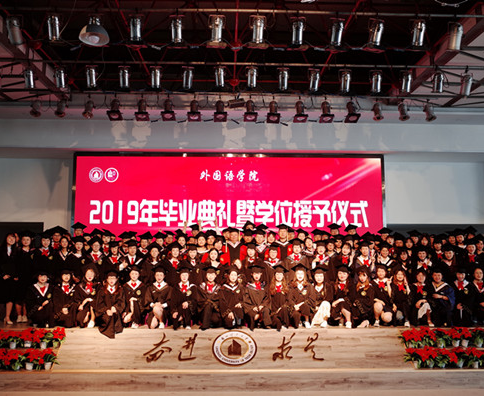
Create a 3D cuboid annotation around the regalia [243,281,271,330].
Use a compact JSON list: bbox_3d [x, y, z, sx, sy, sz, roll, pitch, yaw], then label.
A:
[{"bbox_3d":[0.258,1.824,8.050,0.540,0.820,0.580,0,-6,-1],"label":"regalia"}]

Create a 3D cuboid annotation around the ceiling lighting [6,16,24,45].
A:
[{"bbox_3d":[-3.501,-2.573,7.200,0.270,0.420,0.250,0,-6,0],"label":"ceiling lighting"}]

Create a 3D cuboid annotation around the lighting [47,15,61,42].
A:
[{"bbox_3d":[-2.485,-2.234,6.139,0.180,0.360,0.210,0,-6,-1],"label":"lighting"}]

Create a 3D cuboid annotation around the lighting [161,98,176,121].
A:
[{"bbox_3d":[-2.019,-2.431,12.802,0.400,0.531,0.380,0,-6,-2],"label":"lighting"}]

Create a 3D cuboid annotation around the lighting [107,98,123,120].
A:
[{"bbox_3d":[-2.984,-2.070,10.900,0.340,0.460,0.320,0,-6,0],"label":"lighting"}]

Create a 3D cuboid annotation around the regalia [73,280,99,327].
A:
[{"bbox_3d":[-2.882,1.934,8.600,0.470,0.792,0.500,2,-6,-12],"label":"regalia"}]

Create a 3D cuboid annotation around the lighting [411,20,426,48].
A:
[{"bbox_3d":[2.294,-2.125,6.047,0.190,0.310,0.240,0,-6,-2],"label":"lighting"}]

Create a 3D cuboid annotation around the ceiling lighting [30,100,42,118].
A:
[{"bbox_3d":[-4.106,-1.767,9.299,0.200,0.330,0.220,-1,-6,9],"label":"ceiling lighting"}]

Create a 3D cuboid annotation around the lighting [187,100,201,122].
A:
[{"bbox_3d":[-0.987,-1.758,9.467,0.270,0.350,0.270,0,-6,0],"label":"lighting"}]

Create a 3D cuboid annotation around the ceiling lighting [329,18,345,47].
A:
[{"bbox_3d":[1.262,-2.199,6.231,0.220,0.380,0.250,0,-6,-1],"label":"ceiling lighting"}]

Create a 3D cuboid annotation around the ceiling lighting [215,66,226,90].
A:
[{"bbox_3d":[-0.423,-2.360,9.200,0.230,0.430,0.250,0,-6,0],"label":"ceiling lighting"}]

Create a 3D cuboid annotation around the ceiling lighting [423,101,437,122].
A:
[{"bbox_3d":[3.717,-1.715,9.223,0.220,0.360,0.270,0,-6,-2],"label":"ceiling lighting"}]

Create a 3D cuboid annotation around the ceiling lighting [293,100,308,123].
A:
[{"bbox_3d":[1.183,-1.750,9.429,0.300,0.420,0.300,0,-6,-1],"label":"ceiling lighting"}]

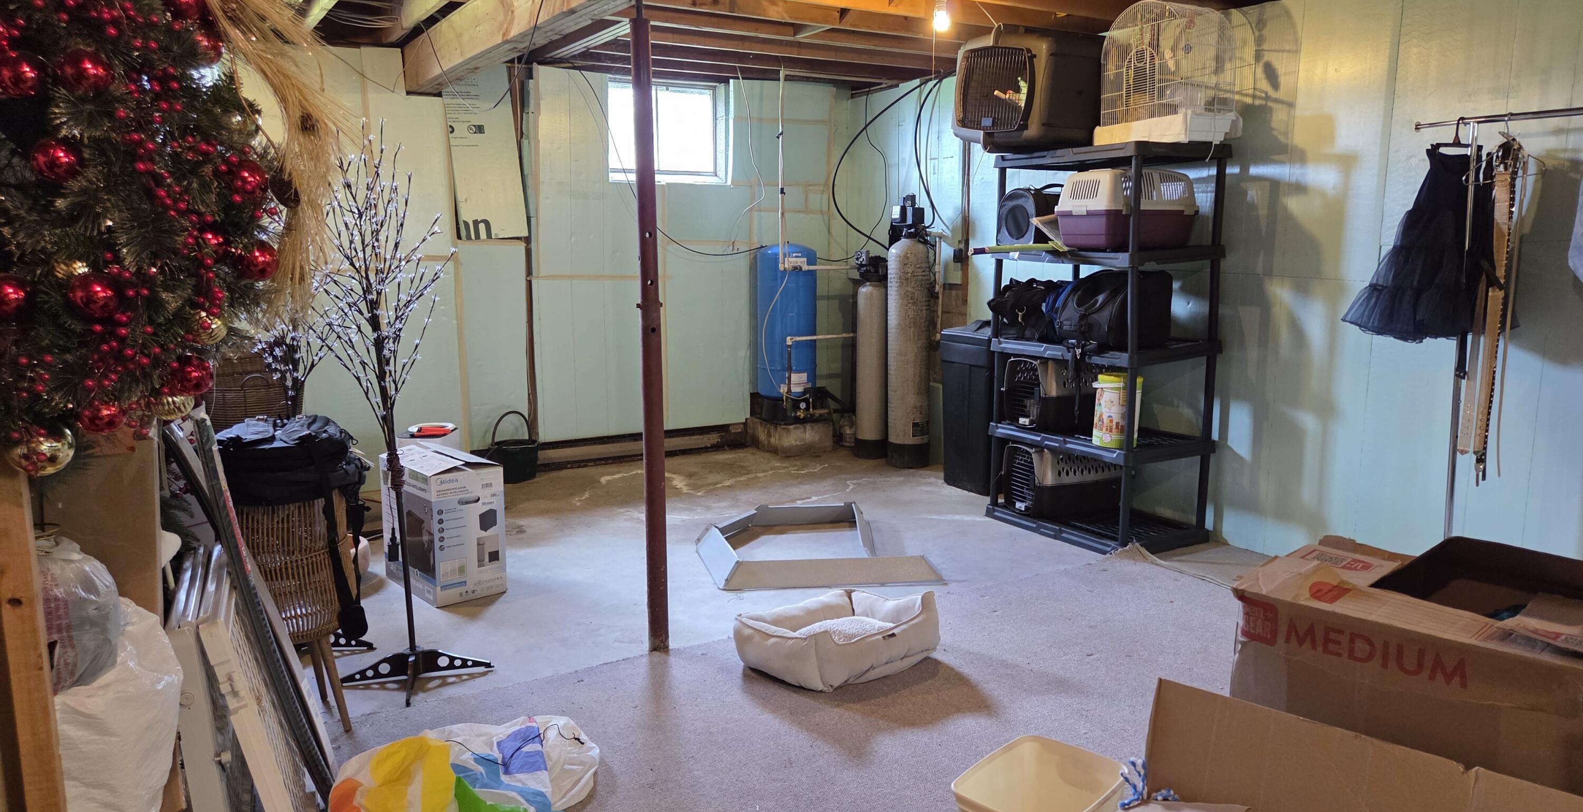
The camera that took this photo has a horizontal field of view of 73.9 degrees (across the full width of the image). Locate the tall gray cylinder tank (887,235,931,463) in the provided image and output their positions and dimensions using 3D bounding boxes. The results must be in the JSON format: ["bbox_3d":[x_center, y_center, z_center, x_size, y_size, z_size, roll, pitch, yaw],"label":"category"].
[{"bbox_3d":[0.737,-0.342,6.581,0.262,1.435,0.262,0,9,0],"label":"tall gray cylinder tank"}]

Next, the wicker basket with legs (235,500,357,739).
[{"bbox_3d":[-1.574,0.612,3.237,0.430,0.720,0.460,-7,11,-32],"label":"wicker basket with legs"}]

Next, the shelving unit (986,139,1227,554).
[{"bbox_3d":[1.500,-0.296,5.098,0.595,1.830,0.915,-6,11,-29],"label":"shelving unit"}]

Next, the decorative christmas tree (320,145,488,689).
[{"bbox_3d":[-1.287,0.028,3.432,0.500,1.800,0.490,-2,10,-11],"label":"decorative christmas tree"}]

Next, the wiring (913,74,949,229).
[{"bbox_3d":[0.848,-1.536,6.403,0.140,0.940,0.320,-7,11,-32],"label":"wiring"}]

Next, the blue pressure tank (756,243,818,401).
[{"bbox_3d":[-0.026,-0.559,7.179,0.410,1.048,0.410,0,9,0],"label":"blue pressure tank"}]

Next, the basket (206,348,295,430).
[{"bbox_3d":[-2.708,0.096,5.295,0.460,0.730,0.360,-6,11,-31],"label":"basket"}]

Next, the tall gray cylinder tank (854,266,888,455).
[{"bbox_3d":[0.523,-0.263,6.832,0.200,1.200,0.200,0,9,0],"label":"tall gray cylinder tank"}]

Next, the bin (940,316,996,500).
[{"bbox_3d":[1.152,0.006,6.041,0.370,0.930,0.375,-7,11,-32],"label":"bin"}]

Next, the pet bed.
[{"bbox_3d":[0.174,0.782,3.678,0.570,0.205,0.390,-9,12,-40],"label":"pet bed"}]

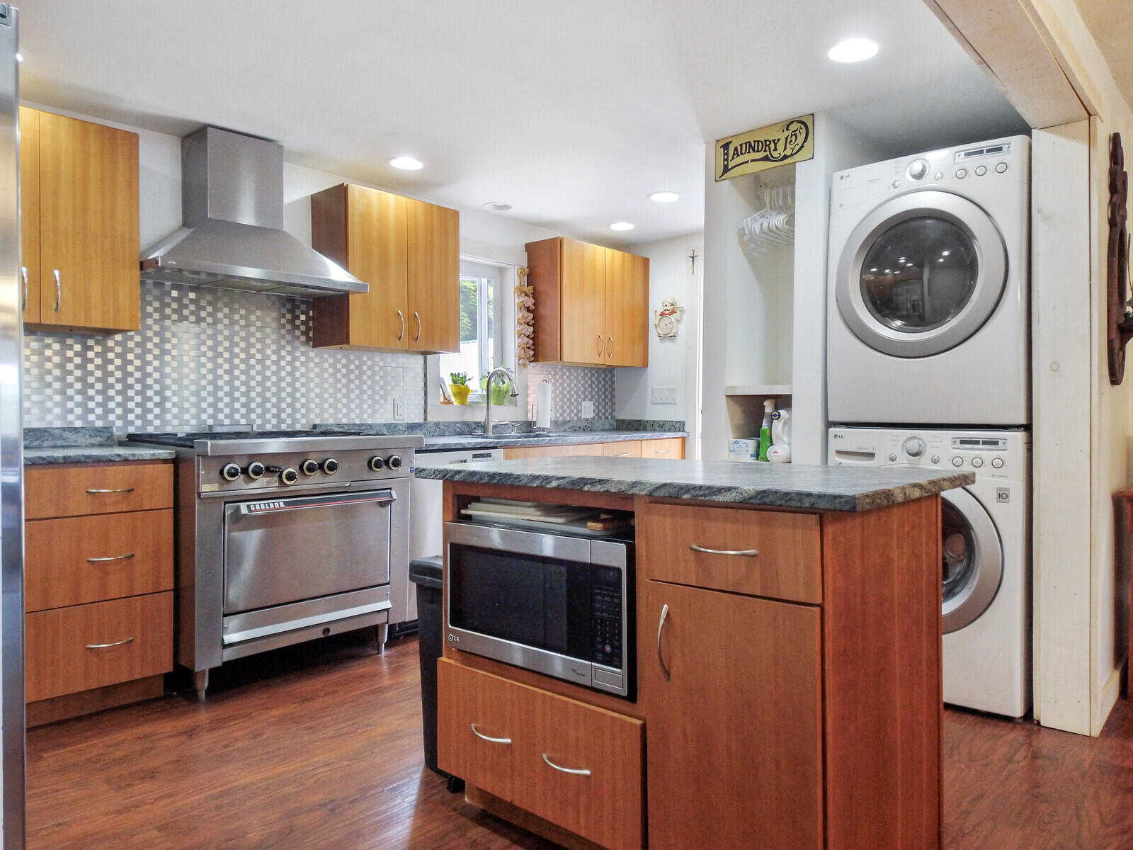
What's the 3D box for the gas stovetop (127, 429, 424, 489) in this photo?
[{"bbox_3d":[-1.262,0.129,3.140,0.775,0.180,0.945,1,1,43],"label":"gas stovetop"}]

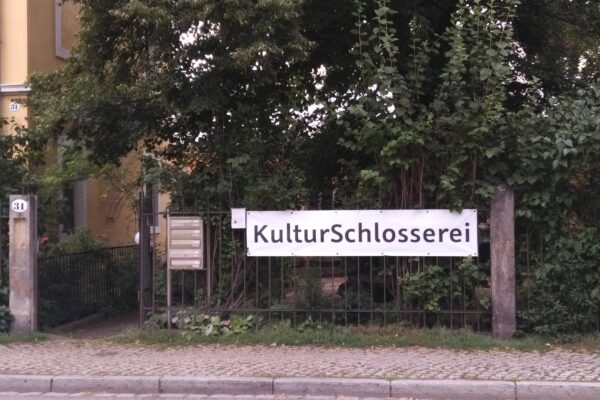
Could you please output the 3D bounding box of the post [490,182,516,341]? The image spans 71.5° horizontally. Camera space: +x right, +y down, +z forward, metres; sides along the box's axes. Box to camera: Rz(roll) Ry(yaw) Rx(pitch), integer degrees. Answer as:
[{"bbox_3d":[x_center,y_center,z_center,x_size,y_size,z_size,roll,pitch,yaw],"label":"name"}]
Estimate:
[{"bbox_3d":[2.206,0.678,4.534,0.205,1.620,0.160,-1,-1,5],"label":"post"}]

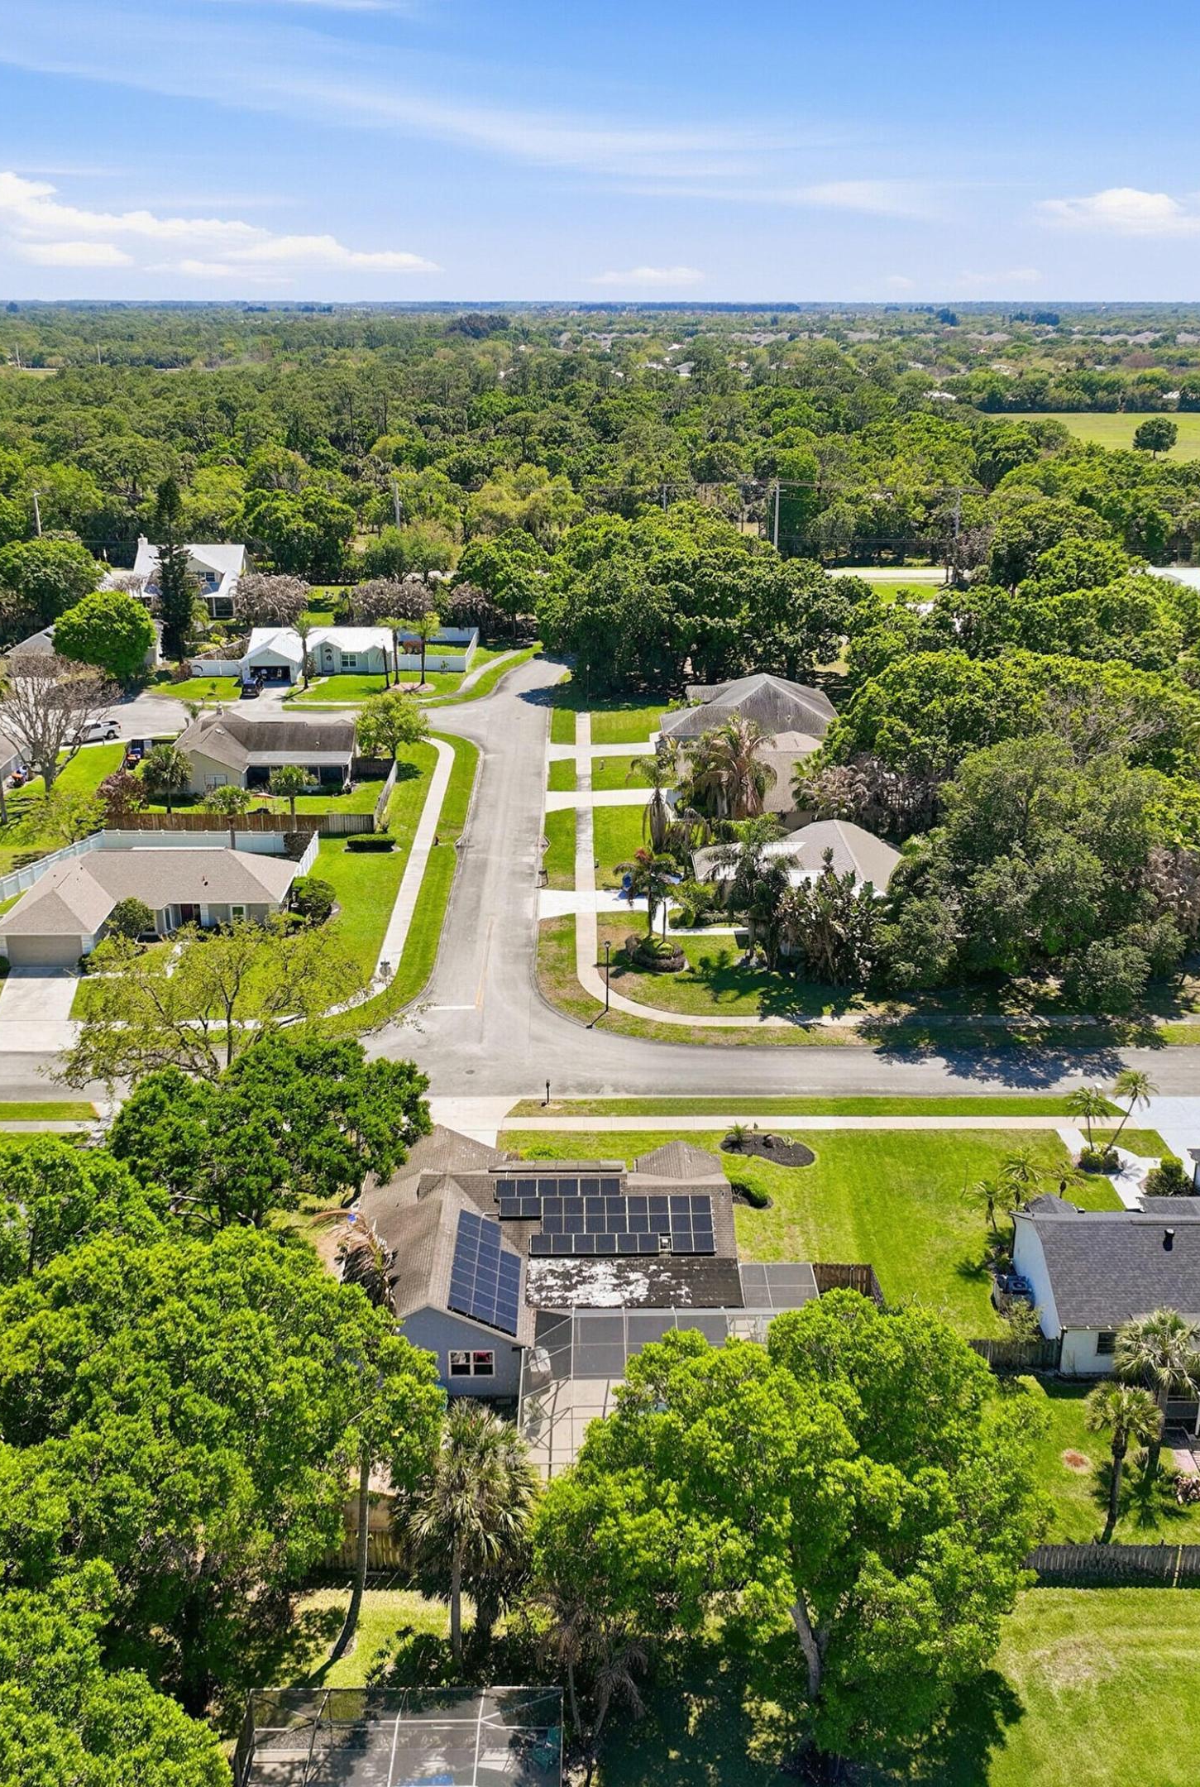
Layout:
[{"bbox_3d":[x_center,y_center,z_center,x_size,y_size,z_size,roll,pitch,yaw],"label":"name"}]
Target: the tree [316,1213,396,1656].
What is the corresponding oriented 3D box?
[{"bbox_3d":[-7.315,17.235,51.184,2.732,16.236,2.500,0,20,0],"label":"tree"}]

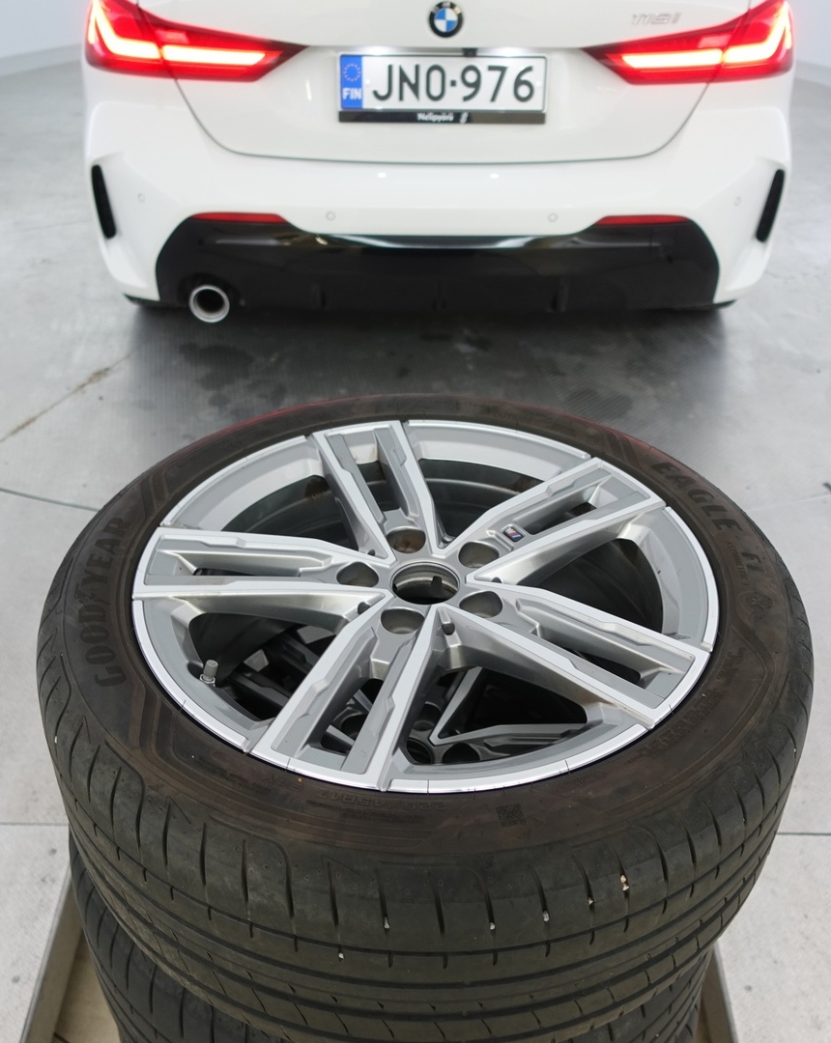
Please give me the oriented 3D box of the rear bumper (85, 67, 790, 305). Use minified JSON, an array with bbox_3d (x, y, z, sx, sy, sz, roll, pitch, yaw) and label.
[{"bbox_3d":[0.054,-0.815,2.524,1.760,0.510,0.450,0,36,-1],"label":"rear bumper"}]

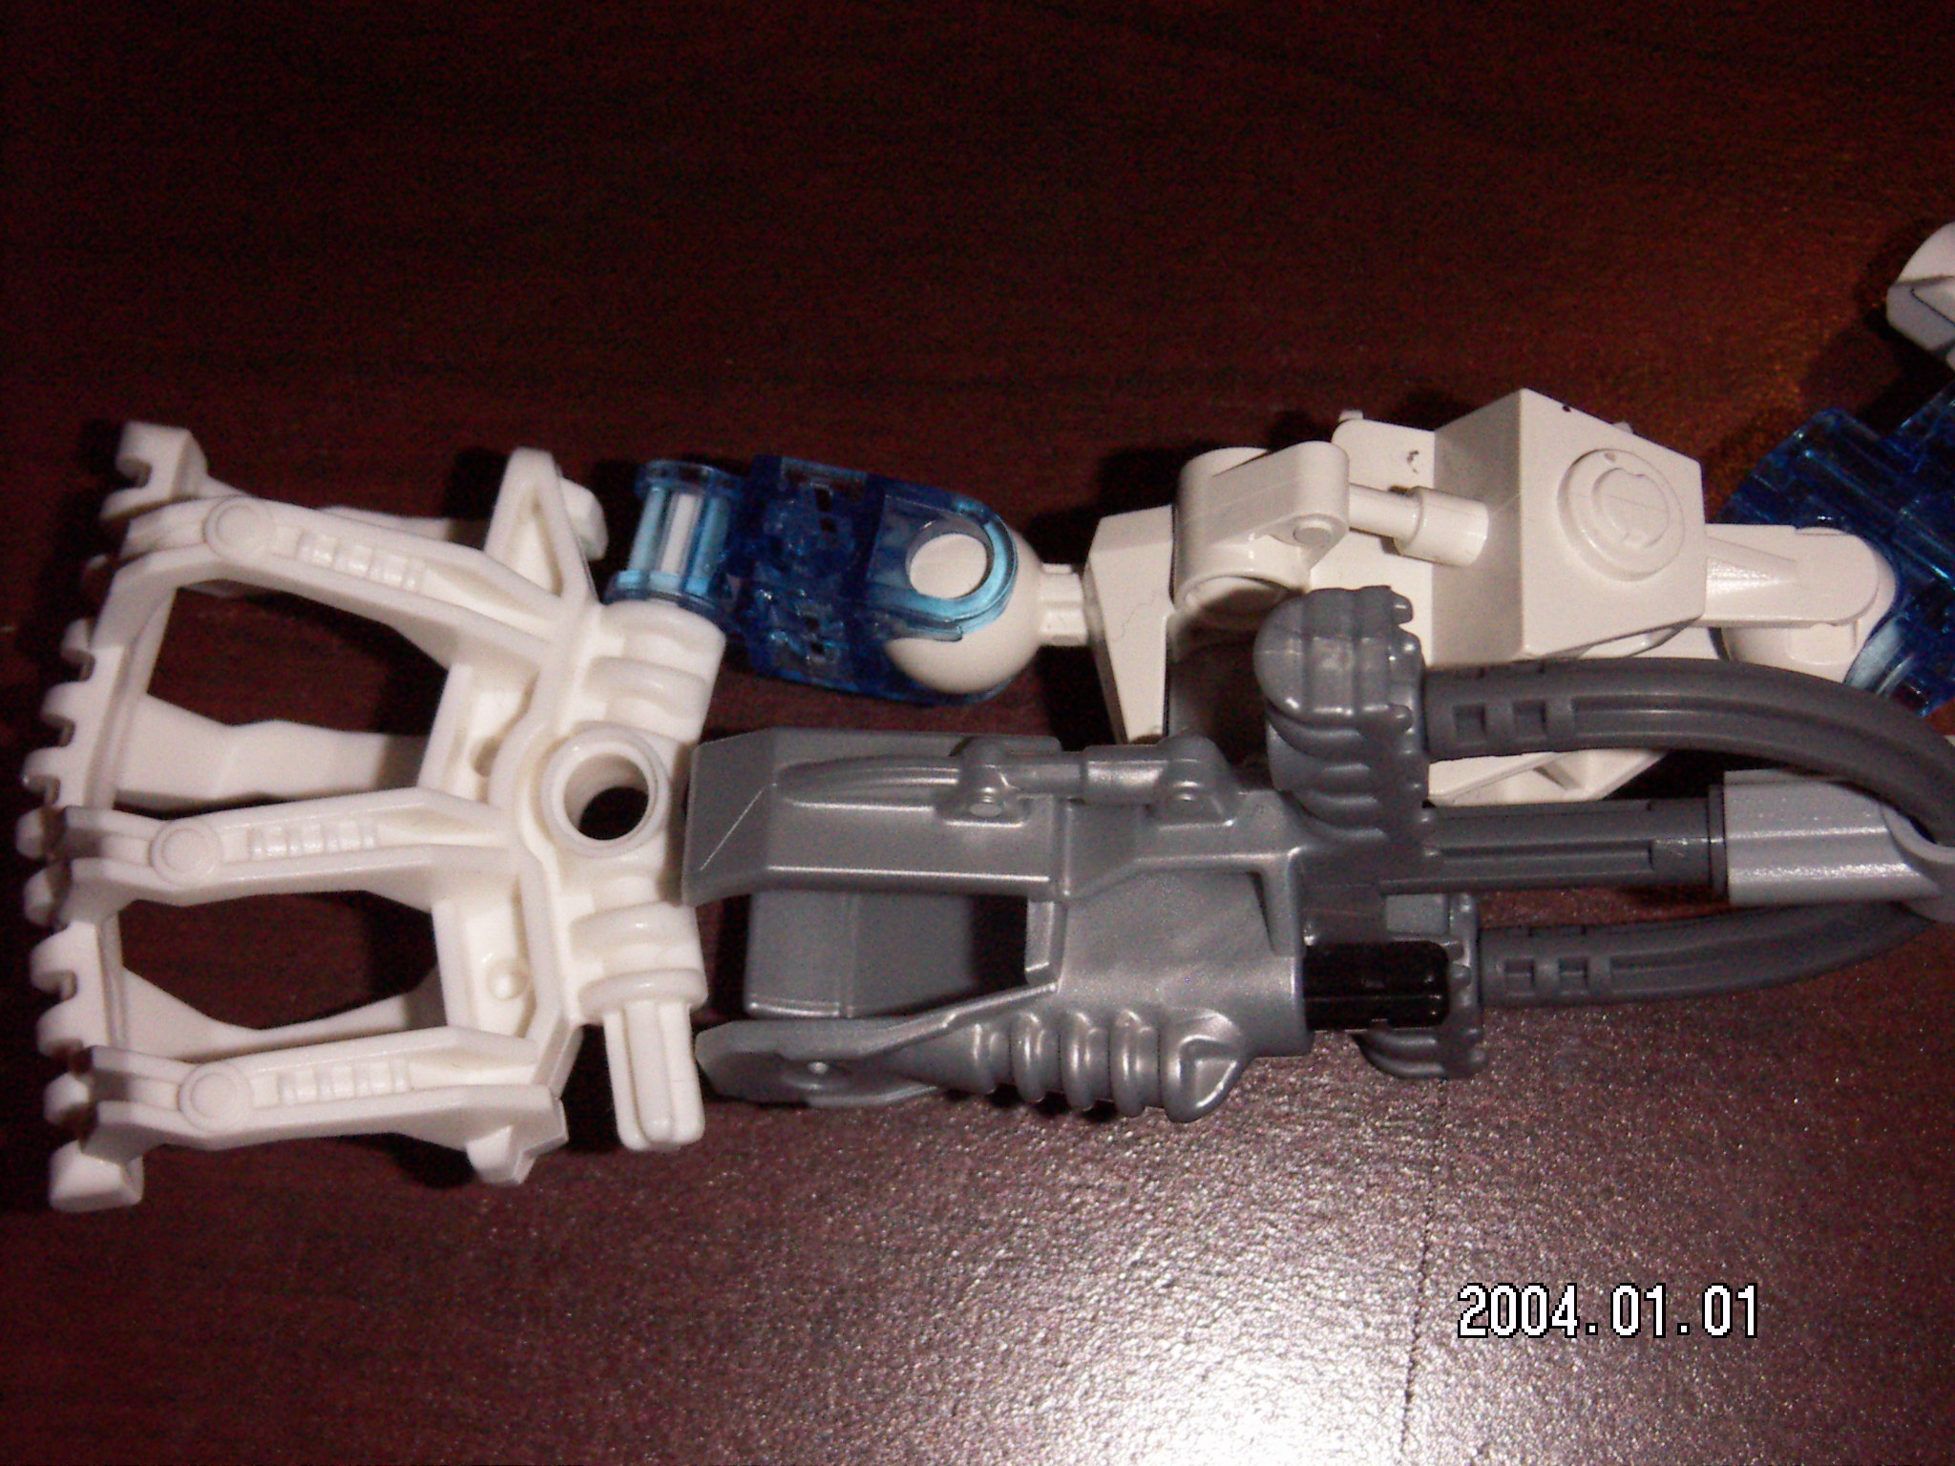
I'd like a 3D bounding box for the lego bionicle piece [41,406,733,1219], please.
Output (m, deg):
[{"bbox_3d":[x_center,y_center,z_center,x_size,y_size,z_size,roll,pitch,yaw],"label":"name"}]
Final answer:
[{"bbox_3d":[-0.035,0.004,0.288,0.040,0.019,0.047,1,74,2],"label":"lego bionicle piece"}]

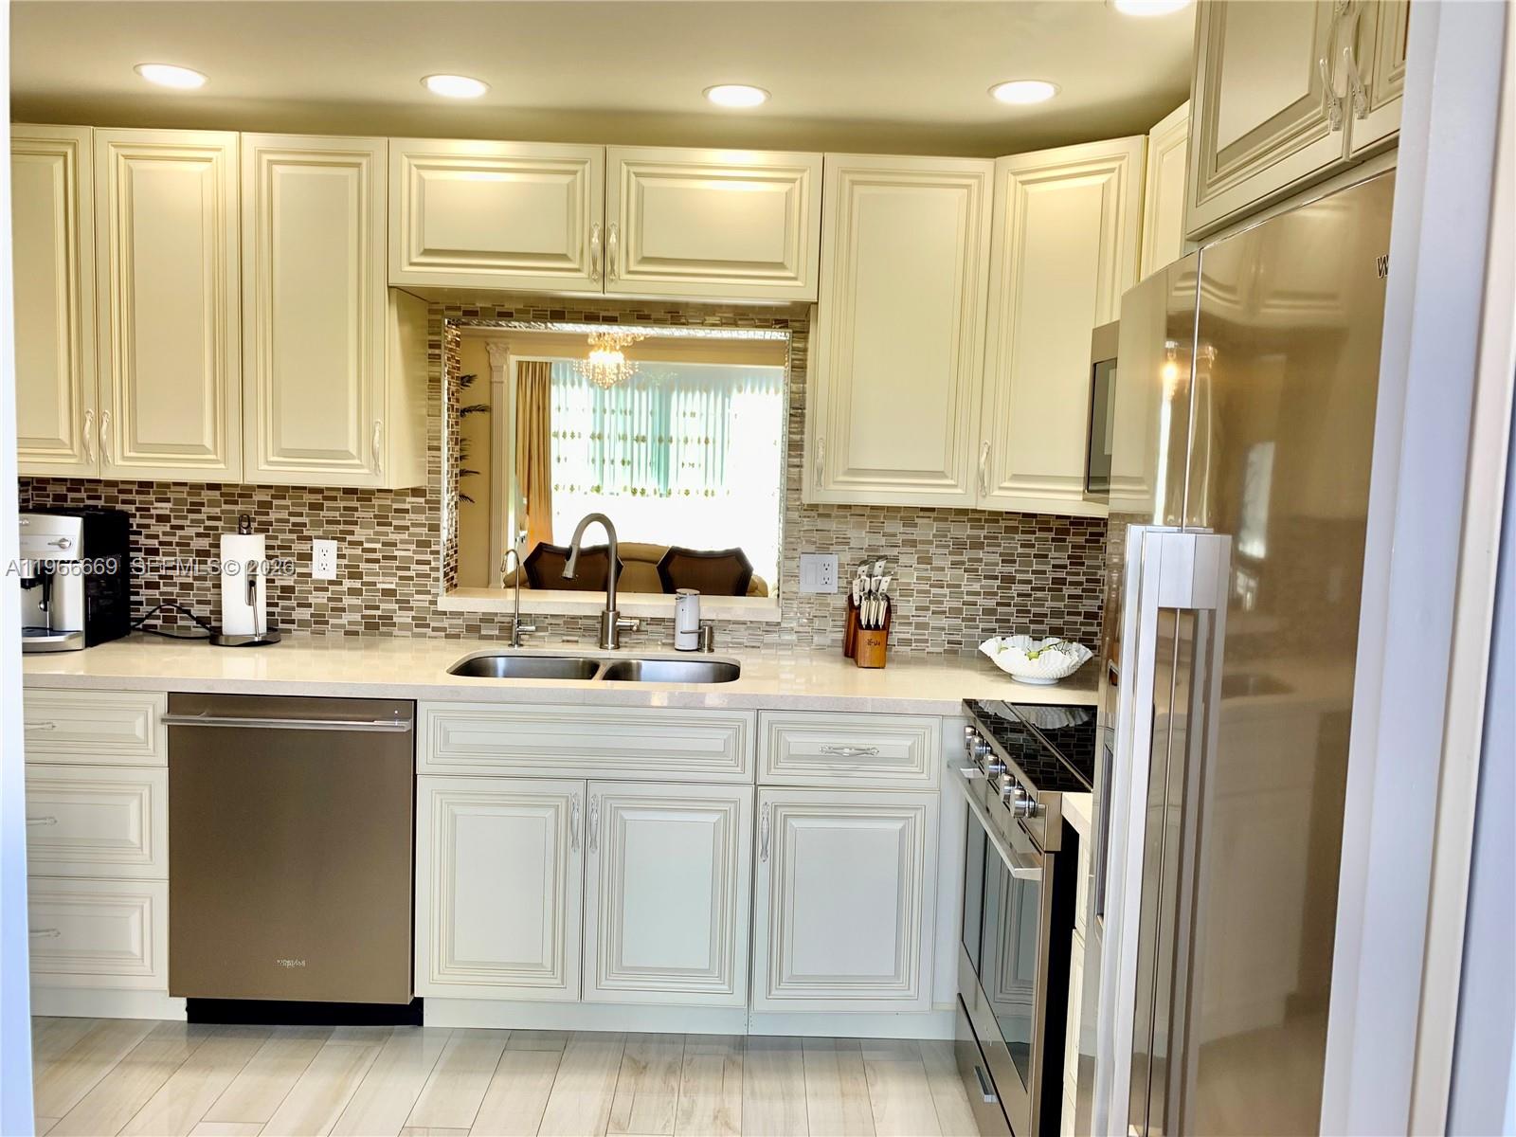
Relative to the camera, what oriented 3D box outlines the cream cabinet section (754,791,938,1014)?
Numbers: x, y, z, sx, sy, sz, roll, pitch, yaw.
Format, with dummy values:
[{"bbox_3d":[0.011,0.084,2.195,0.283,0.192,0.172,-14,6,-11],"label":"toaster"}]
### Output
[{"bbox_3d":[0.211,0.797,3.128,0.455,0.567,0.610,2,5,0],"label":"cream cabinet section"}]

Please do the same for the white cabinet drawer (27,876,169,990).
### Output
[{"bbox_3d":[-1.811,0.879,3.135,0.673,0.287,0.605,2,6,-1],"label":"white cabinet drawer"}]

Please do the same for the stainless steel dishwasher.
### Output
[{"bbox_3d":[-1.159,0.672,3.104,0.603,0.792,0.622,2,6,-1],"label":"stainless steel dishwasher"}]

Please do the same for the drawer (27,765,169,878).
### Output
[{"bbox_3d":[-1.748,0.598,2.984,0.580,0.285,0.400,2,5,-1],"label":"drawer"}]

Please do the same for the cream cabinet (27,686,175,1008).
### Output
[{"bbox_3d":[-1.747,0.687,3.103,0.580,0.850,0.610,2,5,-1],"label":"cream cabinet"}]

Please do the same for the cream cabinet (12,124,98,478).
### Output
[{"bbox_3d":[-1.918,-0.708,3.142,0.370,0.914,0.326,2,5,-1],"label":"cream cabinet"}]

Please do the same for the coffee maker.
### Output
[{"bbox_3d":[-1.945,0.023,3.175,0.280,0.360,0.370,2,5,-1],"label":"coffee maker"}]

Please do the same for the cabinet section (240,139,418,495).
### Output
[{"bbox_3d":[-1.155,-0.681,3.143,0.381,0.903,0.345,2,5,0],"label":"cabinet section"}]

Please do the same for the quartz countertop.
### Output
[{"bbox_3d":[-0.466,0.279,3.084,3.297,0.037,0.673,2,6,-1],"label":"quartz countertop"}]

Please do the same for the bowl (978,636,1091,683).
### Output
[{"bbox_3d":[0.748,0.254,3.080,0.305,0.097,0.295,2,5,0],"label":"bowl"}]

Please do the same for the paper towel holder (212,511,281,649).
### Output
[{"bbox_3d":[-1.460,0.025,3.247,0.189,0.371,0.189,2,6,-1],"label":"paper towel holder"}]

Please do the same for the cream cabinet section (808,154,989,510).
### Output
[{"bbox_3d":[0.377,-0.631,3.153,0.441,0.903,0.345,2,5,0],"label":"cream cabinet section"}]

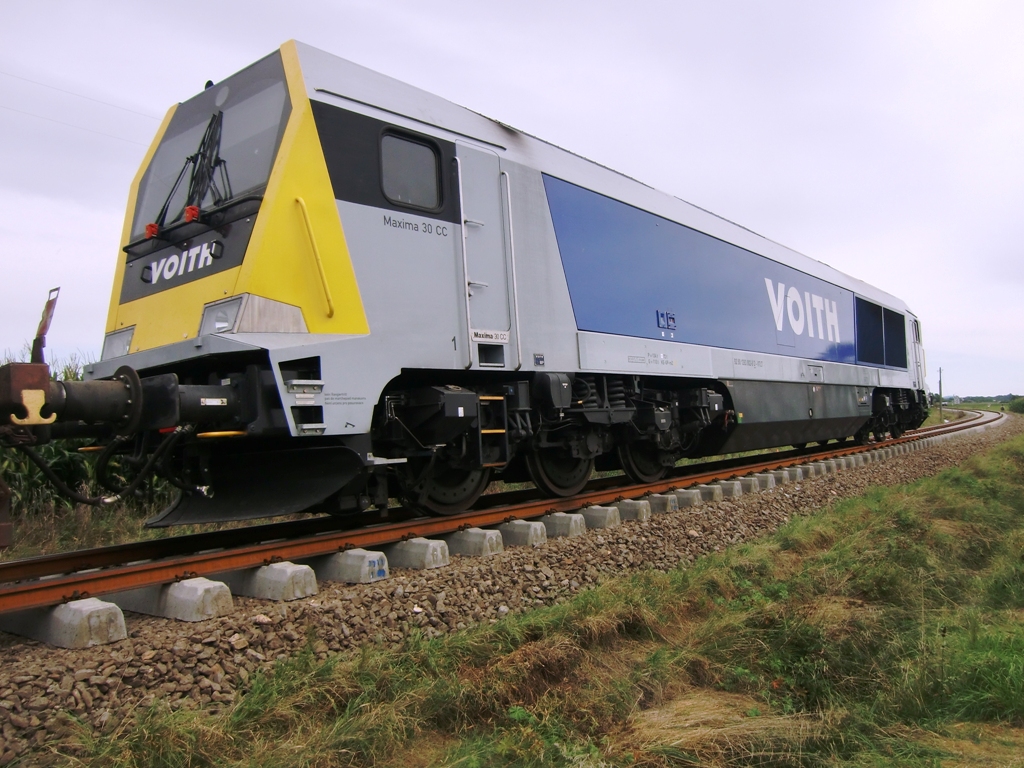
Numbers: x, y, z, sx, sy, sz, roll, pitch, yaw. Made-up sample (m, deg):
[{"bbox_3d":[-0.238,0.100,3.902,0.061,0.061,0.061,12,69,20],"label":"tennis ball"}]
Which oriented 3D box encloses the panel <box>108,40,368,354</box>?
[{"bbox_3d":[-2.622,-1.579,6.391,2.720,2.550,1.120,-7,-6,40],"label":"panel"}]

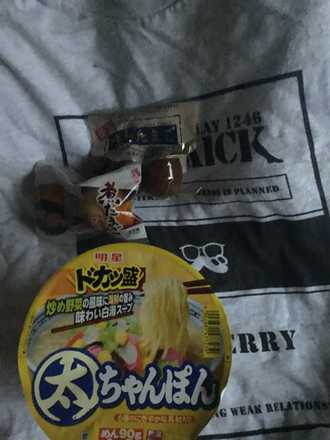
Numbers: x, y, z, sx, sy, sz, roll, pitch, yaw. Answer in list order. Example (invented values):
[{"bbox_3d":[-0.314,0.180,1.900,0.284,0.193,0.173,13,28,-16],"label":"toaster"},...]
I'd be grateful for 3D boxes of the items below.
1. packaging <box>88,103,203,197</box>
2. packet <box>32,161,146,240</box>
[{"bbox_3d":[-0.020,-0.066,0.372,0.102,0.029,0.083,-4,73,-5],"label":"packaging"},{"bbox_3d":[-0.067,-0.017,0.350,0.095,0.031,0.064,-6,74,-6],"label":"packet"}]

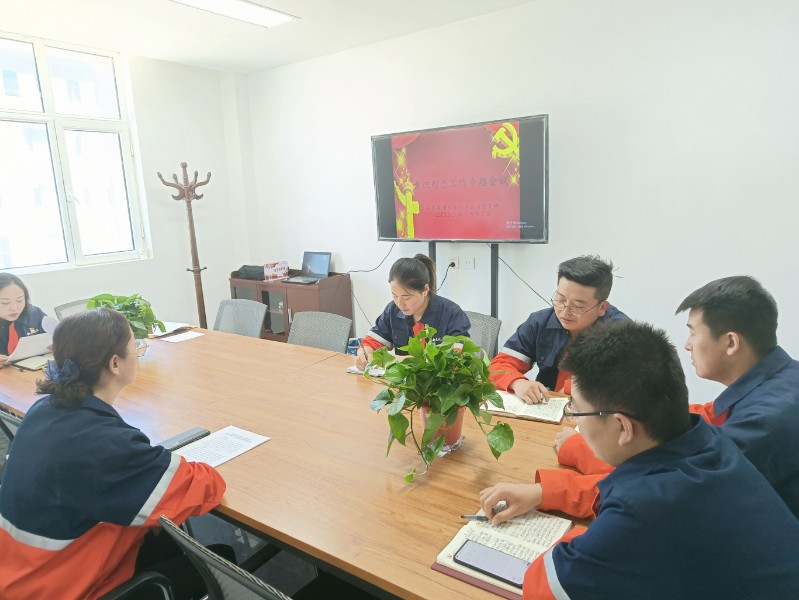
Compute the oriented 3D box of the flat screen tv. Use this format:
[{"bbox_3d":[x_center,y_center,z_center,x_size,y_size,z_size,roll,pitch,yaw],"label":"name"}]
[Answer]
[{"bbox_3d":[0.400,-0.828,3.833,1.400,0.815,0.075,5,13,35],"label":"flat screen tv"}]

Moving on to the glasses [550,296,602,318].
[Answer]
[{"bbox_3d":[0.622,0.007,1.891,0.142,0.048,0.140,20,32,28],"label":"glasses"}]

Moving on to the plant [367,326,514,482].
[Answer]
[{"bbox_3d":[0.137,0.271,1.672,0.450,0.375,0.430,-2,11,4],"label":"plant"}]

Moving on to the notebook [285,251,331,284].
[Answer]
[{"bbox_3d":[-0.837,-0.292,4.733,0.350,0.240,0.270,5,13,35],"label":"notebook"}]

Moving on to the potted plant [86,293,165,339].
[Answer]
[{"bbox_3d":[-1.497,0.118,2.949,0.420,0.330,0.400,-8,12,-26],"label":"potted plant"}]

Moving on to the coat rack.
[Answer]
[{"bbox_3d":[-1.685,-0.195,4.435,0.450,1.850,0.450,-7,12,-20],"label":"coat rack"}]

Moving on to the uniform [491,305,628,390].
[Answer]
[{"bbox_3d":[0.667,0.265,2.192,0.610,0.550,0.470,7,14,40],"label":"uniform"}]

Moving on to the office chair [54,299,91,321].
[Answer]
[{"bbox_3d":[-1.906,0.469,3.568,0.580,0.930,0.580,5,13,35],"label":"office chair"}]

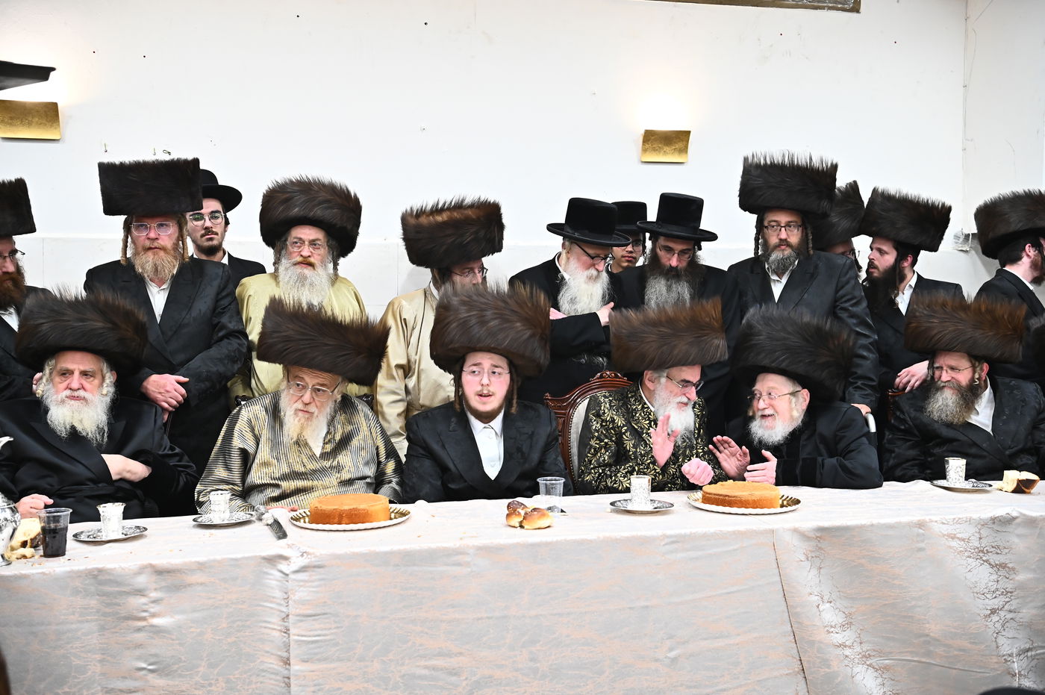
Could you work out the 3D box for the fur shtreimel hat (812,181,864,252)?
[{"bbox_3d":[1.128,-0.498,4.420,0.315,0.178,0.315,-16,0,25],"label":"fur shtreimel hat"}]

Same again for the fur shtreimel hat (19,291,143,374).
[{"bbox_3d":[-1.257,-0.042,3.310,0.335,0.178,0.335,7,-7,-11],"label":"fur shtreimel hat"}]

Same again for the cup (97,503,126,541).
[{"bbox_3d":[-1.052,0.434,2.965,0.074,0.093,0.074,0,3,-15],"label":"cup"}]

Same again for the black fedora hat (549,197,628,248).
[{"bbox_3d":[0.237,-0.442,4.080,0.325,0.135,0.290,25,18,38],"label":"black fedora hat"}]

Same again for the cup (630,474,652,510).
[{"bbox_3d":[0.309,0.379,3.030,0.056,0.083,0.056,0,2,0],"label":"cup"}]

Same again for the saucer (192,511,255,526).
[{"bbox_3d":[-0.748,0.430,2.900,0.156,0.018,0.156,-1,2,-14],"label":"saucer"}]

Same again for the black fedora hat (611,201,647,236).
[{"bbox_3d":[0.395,-0.492,4.400,0.310,0.125,0.340,0,2,0],"label":"black fedora hat"}]

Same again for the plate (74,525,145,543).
[{"bbox_3d":[-1.075,0.478,3.015,0.196,0.016,0.196,0,3,-15],"label":"plate"}]

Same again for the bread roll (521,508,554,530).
[{"bbox_3d":[0.037,0.404,2.805,0.080,0.050,0.068,0,3,-18],"label":"bread roll"}]

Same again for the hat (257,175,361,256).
[{"bbox_3d":[-0.758,-0.465,4.150,0.355,0.190,0.355,2,-14,-6],"label":"hat"}]

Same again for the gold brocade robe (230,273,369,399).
[{"bbox_3d":[-0.792,0.285,4.146,0.520,1.100,0.320,0,3,-12],"label":"gold brocade robe"}]

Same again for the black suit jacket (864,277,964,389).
[{"bbox_3d":[1.502,0.124,4.469,0.500,0.800,0.340,3,3,38],"label":"black suit jacket"}]

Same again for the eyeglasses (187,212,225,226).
[{"bbox_3d":[-1.166,-0.473,4.287,0.140,0.047,0.140,-2,4,-15],"label":"eyeglasses"}]

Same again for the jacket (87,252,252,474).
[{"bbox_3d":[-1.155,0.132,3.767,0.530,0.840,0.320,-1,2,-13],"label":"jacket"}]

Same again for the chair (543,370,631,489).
[{"bbox_3d":[0.391,0.643,3.566,0.600,1.120,0.620,-1,3,-24],"label":"chair"}]

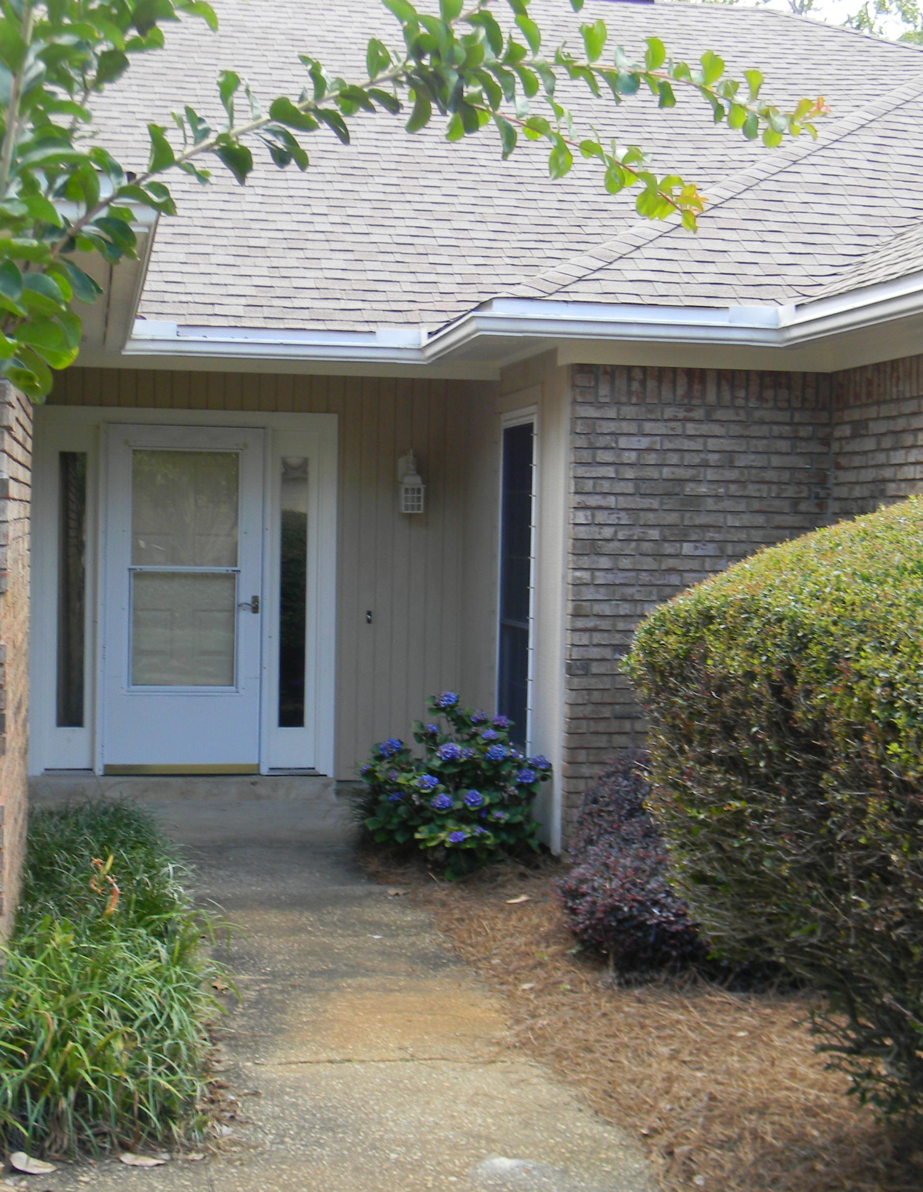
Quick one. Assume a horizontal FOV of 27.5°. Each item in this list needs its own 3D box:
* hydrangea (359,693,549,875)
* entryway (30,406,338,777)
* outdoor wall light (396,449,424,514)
[{"bbox_3d":[-0.025,0.810,8.452,0.830,0.755,0.820,1,2,-11],"label":"hydrangea"},{"bbox_3d":[-1.611,-0.009,10.970,1.765,2.147,0.200,1,2,-11],"label":"entryway"},{"bbox_3d":[-0.295,-0.669,11.068,0.150,0.374,0.210,1,2,-11],"label":"outdoor wall light"}]

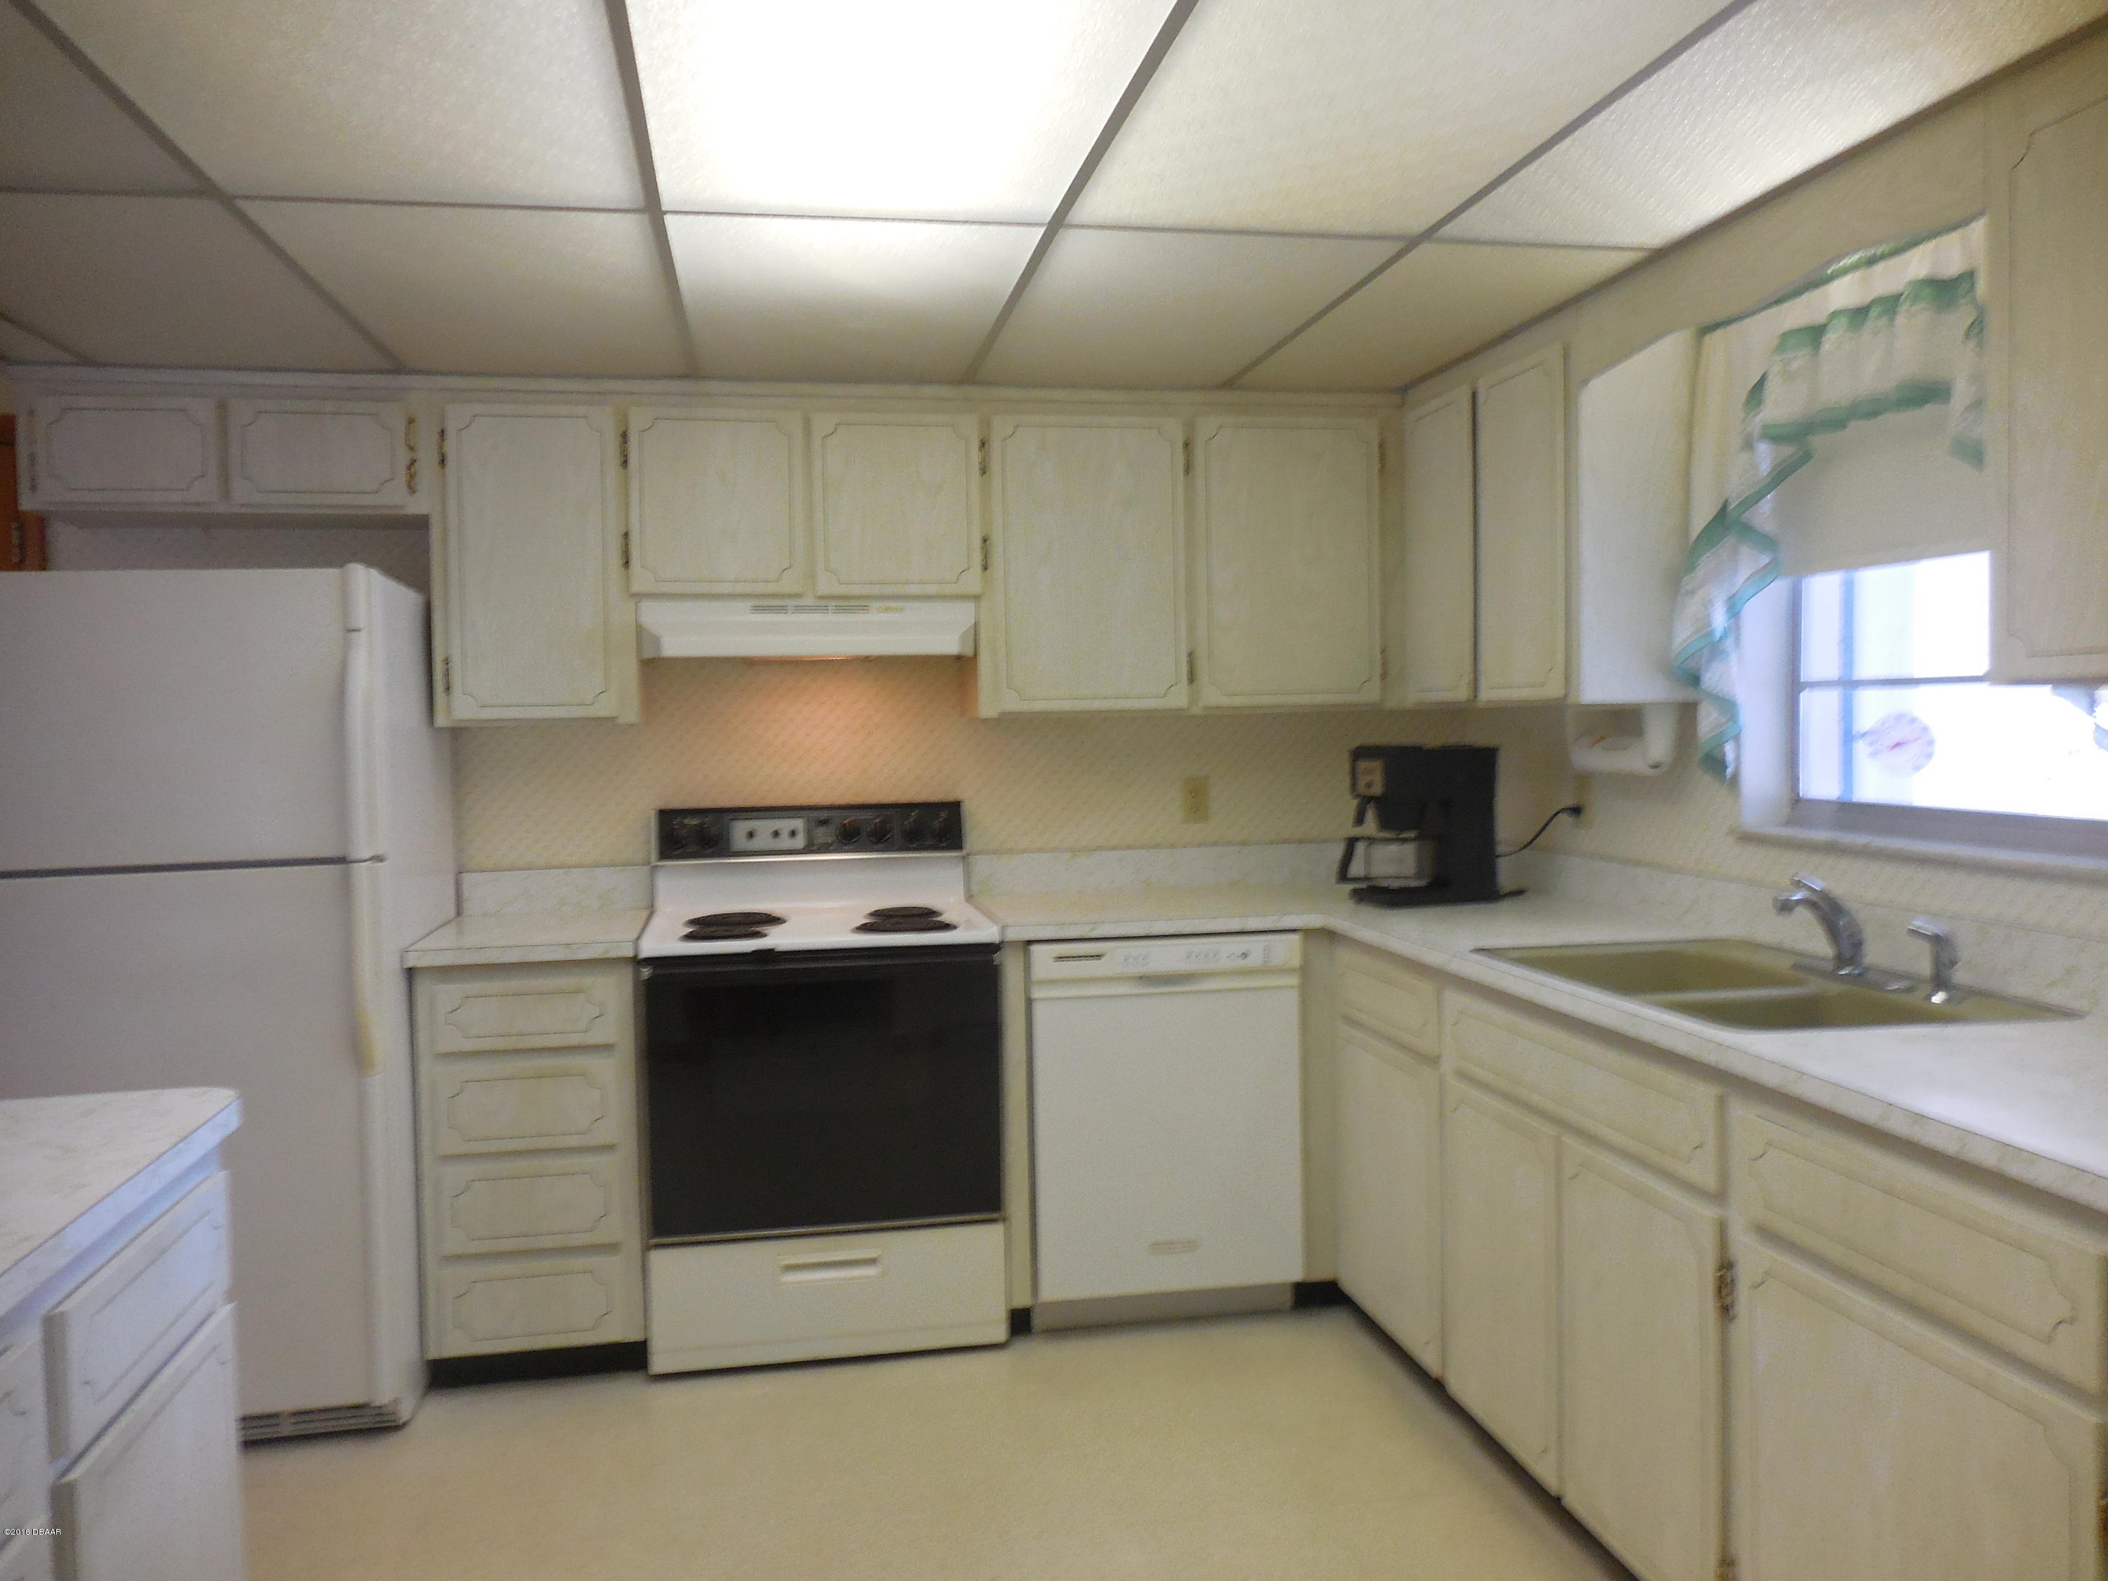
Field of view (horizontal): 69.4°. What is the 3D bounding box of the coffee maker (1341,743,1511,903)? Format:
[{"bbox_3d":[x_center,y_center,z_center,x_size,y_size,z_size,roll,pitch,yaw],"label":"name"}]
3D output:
[{"bbox_3d":[0.842,0.080,3.580,0.345,0.365,0.180,-2,3,-18],"label":"coffee maker"}]

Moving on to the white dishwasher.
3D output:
[{"bbox_3d":[0.205,0.720,3.646,0.609,0.820,0.600,-2,2,-10],"label":"white dishwasher"}]

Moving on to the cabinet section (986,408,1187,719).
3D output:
[{"bbox_3d":[0.050,-0.535,3.749,0.485,0.705,0.330,-2,2,-10],"label":"cabinet section"}]

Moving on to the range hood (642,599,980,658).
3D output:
[{"bbox_3d":[-0.568,-0.367,3.549,0.756,0.138,0.470,-2,2,-10],"label":"range hood"}]

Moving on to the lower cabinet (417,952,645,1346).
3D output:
[{"bbox_3d":[-1.127,0.747,3.419,0.435,0.815,0.610,-2,2,-10],"label":"lower cabinet"}]

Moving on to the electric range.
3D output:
[{"bbox_3d":[-0.532,0.624,3.507,0.756,1.156,0.630,-2,2,-10],"label":"electric range"}]

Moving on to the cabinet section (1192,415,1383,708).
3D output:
[{"bbox_3d":[0.539,-0.552,3.839,0.470,0.712,0.330,-2,2,-10],"label":"cabinet section"}]

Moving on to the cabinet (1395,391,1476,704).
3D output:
[{"bbox_3d":[1.027,-0.557,3.541,0.326,0.712,0.385,-2,2,-10],"label":"cabinet"}]

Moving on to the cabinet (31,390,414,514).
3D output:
[{"bbox_3d":[-1.784,-0.720,3.379,0.795,0.247,0.342,-2,2,-10],"label":"cabinet"}]

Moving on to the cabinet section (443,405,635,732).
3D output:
[{"bbox_3d":[-1.163,-0.504,3.526,0.411,0.708,0.330,-2,2,-10],"label":"cabinet section"}]

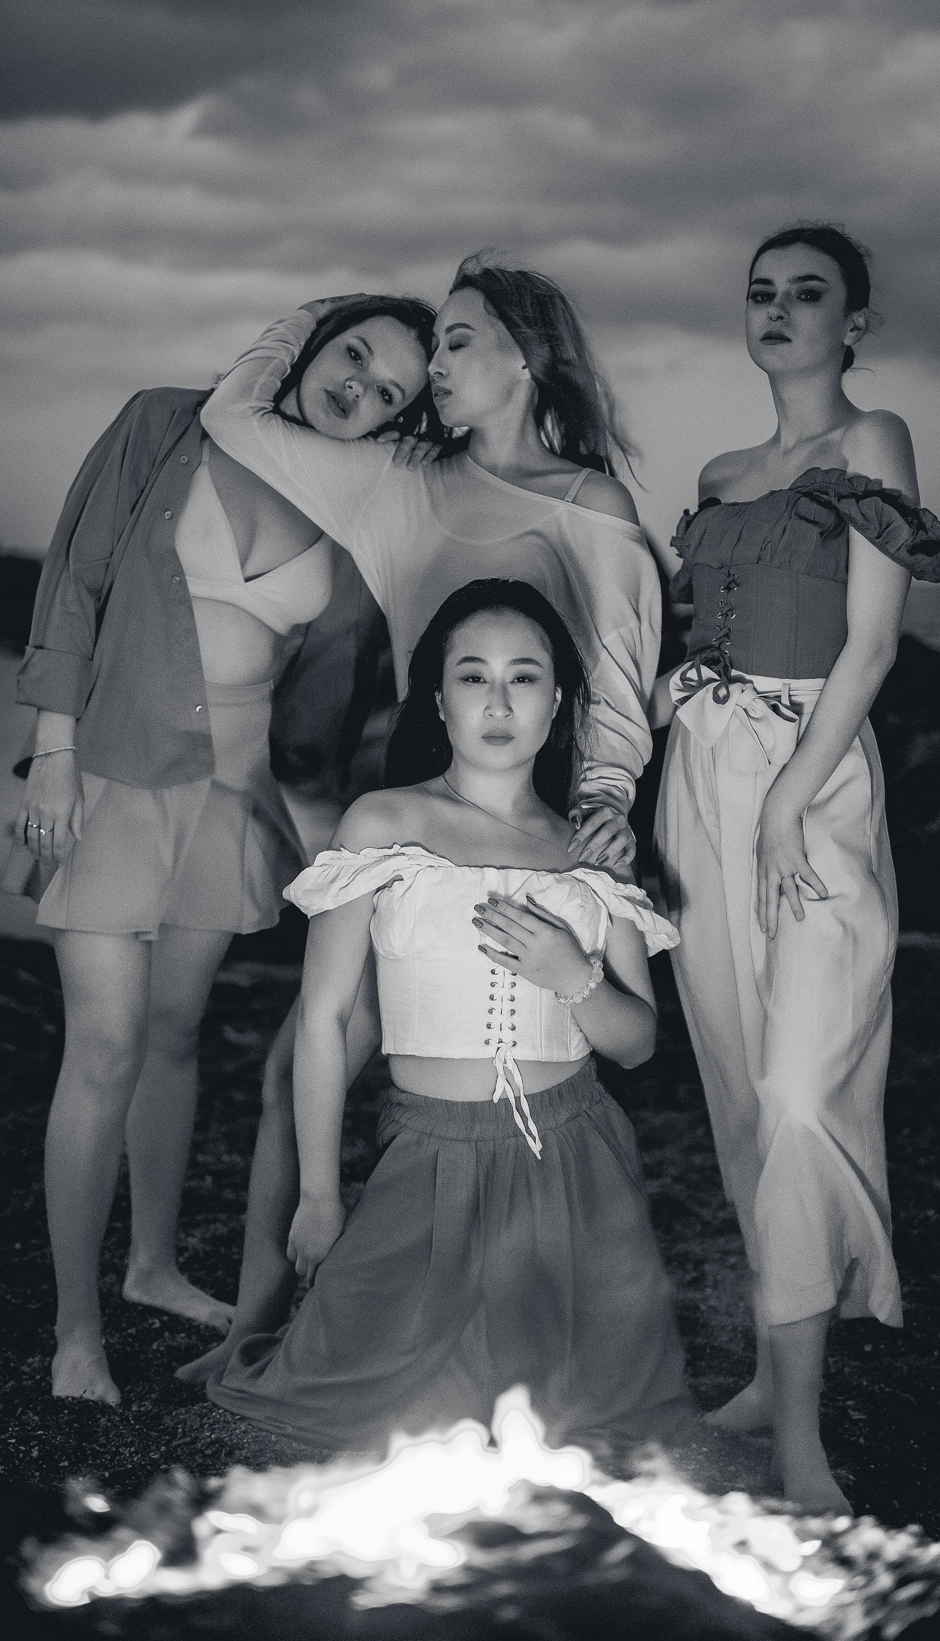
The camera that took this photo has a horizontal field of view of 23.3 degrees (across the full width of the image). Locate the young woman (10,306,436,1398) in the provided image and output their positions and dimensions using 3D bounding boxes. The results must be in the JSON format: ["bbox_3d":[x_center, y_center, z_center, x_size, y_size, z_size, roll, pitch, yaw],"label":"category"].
[{"bbox_3d":[-0.385,0.025,3.380,0.600,1.560,0.550,-3,7,-28],"label":"young woman"}]

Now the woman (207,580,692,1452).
[{"bbox_3d":[-0.035,0.249,3.182,0.660,1.155,0.620,-1,6,-6],"label":"woman"}]

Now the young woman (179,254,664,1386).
[{"bbox_3d":[-0.050,0.003,3.298,0.660,1.620,0.540,2,6,22],"label":"young woman"}]

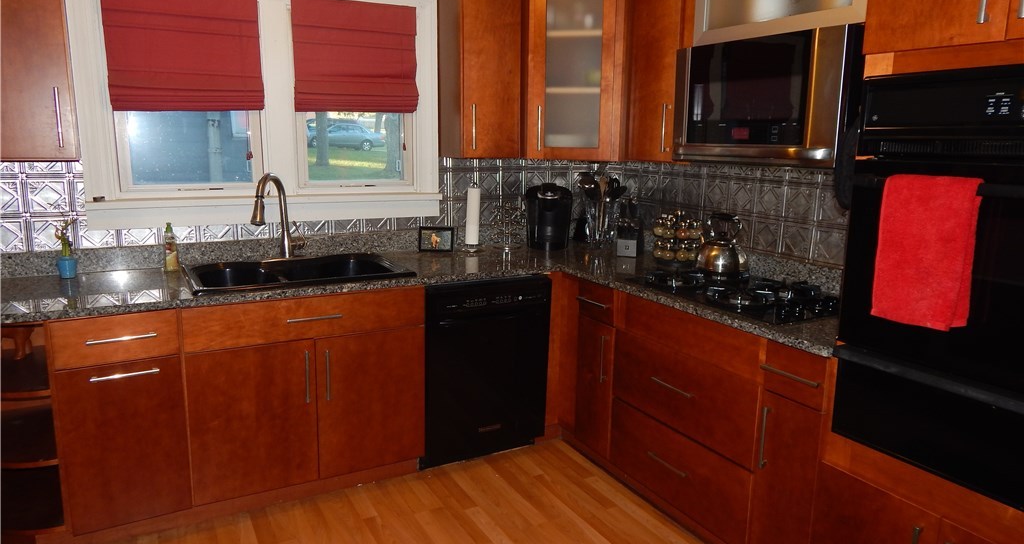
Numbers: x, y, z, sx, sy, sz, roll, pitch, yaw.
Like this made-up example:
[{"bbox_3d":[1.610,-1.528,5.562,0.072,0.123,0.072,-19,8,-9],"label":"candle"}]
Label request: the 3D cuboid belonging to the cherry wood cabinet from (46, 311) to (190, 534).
[{"bbox_3d":[-1.488,0.466,2.514,0.385,0.773,0.620,-5,12,-28],"label":"cherry wood cabinet"}]

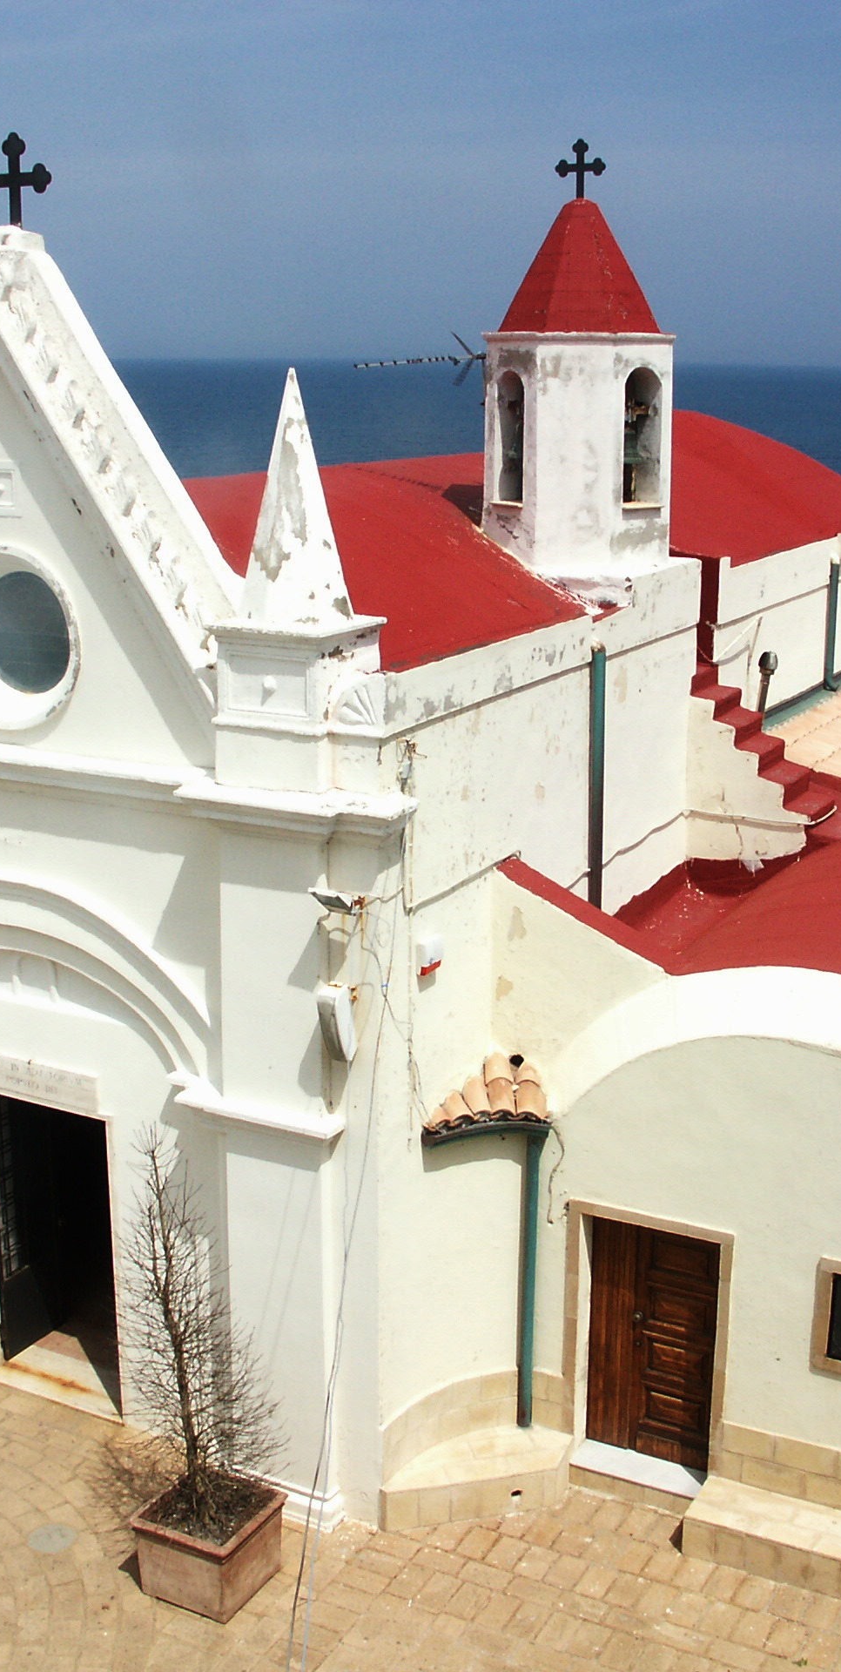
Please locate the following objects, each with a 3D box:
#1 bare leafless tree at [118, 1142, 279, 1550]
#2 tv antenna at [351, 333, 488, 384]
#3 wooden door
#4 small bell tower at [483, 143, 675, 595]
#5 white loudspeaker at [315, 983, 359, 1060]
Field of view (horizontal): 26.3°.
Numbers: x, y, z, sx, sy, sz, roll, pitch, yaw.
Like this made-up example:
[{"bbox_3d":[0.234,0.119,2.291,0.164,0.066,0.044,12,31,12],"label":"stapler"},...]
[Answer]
[{"bbox_3d":[-1.677,3.685,13.408,1.232,3.010,1.188,1,14,0],"label":"bare leafless tree"},{"bbox_3d":[0.009,-4.949,18.735,1.320,0.528,0.396,1,14,0],"label":"tv antenna"},{"bbox_3d":[1.891,4.030,14.479,1.082,2.094,0.079,8,16,24],"label":"wooden door"},{"bbox_3d":[1.622,-4.642,17.973,1.918,4.255,1.918,8,16,24],"label":"small bell tower"},{"bbox_3d":[-0.581,1.328,12.802,0.160,0.530,0.170,8,32,28],"label":"white loudspeaker"}]

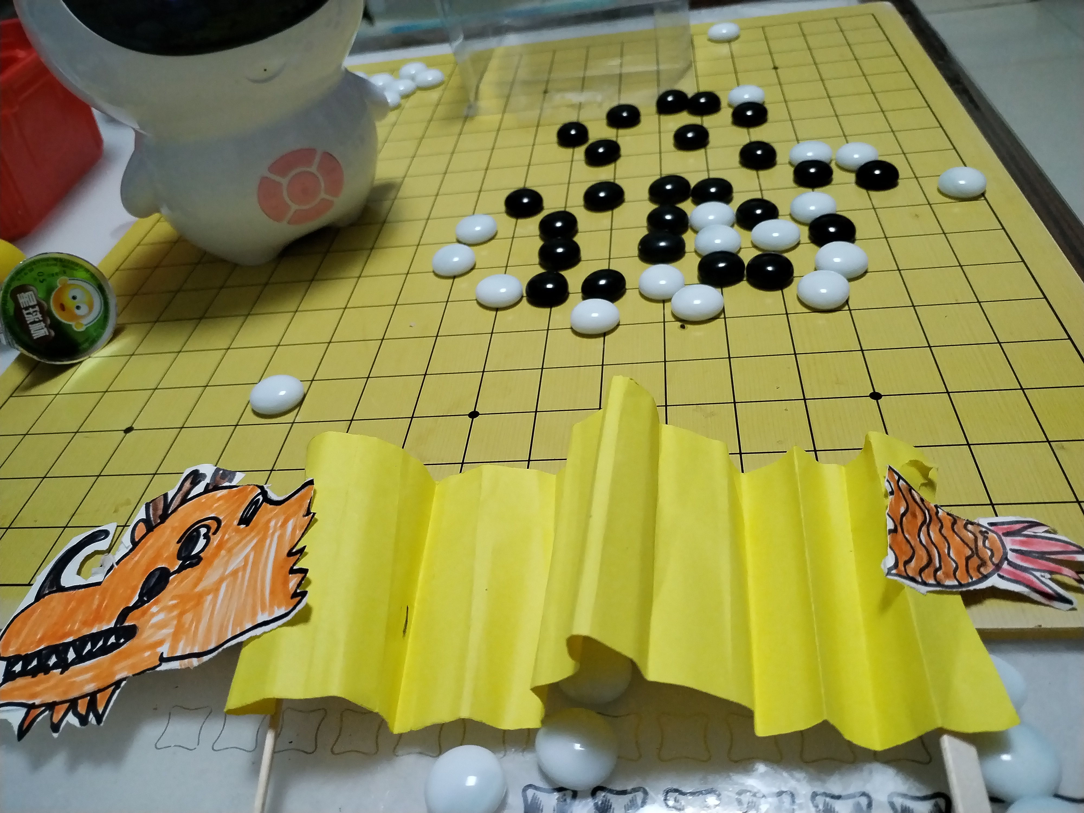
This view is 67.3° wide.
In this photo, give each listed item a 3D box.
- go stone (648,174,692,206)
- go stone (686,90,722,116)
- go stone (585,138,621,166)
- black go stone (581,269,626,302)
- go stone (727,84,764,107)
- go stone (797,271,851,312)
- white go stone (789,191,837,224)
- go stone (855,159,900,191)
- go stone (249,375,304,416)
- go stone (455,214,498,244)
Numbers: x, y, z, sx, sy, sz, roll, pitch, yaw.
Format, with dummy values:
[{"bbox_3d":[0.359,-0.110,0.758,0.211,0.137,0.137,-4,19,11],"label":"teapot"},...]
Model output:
[{"bbox_3d":[0.061,-0.103,0.386,0.019,0.010,0.019,-3,43,10],"label":"go stone"},{"bbox_3d":[0.091,-0.170,0.457,0.020,0.010,0.020,-3,43,10],"label":"go stone"},{"bbox_3d":[0.032,-0.133,0.425,0.019,0.010,0.019,-3,43,10],"label":"go stone"},{"bbox_3d":[0.025,-0.050,0.335,0.018,0.010,0.018,-3,43,10],"label":"black go stone"},{"bbox_3d":[0.113,-0.171,0.449,0.019,0.010,0.019,-3,43,10],"label":"go stone"},{"bbox_3d":[0.108,-0.045,0.311,0.019,0.010,0.019,-3,43,10],"label":"go stone"},{"bbox_3d":[0.120,-0.089,0.362,0.020,0.010,0.020,-3,43,10],"label":"white go stone"},{"bbox_3d":[0.152,-0.105,0.368,0.018,0.010,0.018,-3,43,10],"label":"go stone"},{"bbox_3d":[-0.104,-0.005,0.319,0.020,0.010,0.020,-3,43,10],"label":"go stone"},{"bbox_3d":[-0.031,-0.084,0.384,0.020,0.009,0.020,-3,43,10],"label":"go stone"}]

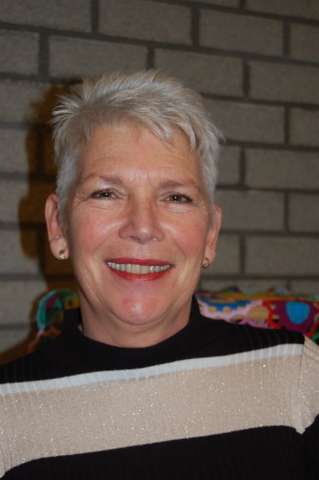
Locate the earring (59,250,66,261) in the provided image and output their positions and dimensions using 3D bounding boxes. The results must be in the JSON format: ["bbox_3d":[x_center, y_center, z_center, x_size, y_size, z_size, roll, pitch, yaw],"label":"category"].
[{"bbox_3d":[-0.095,0.015,0.821,0.007,0.010,0.007,-2,-9,30],"label":"earring"}]

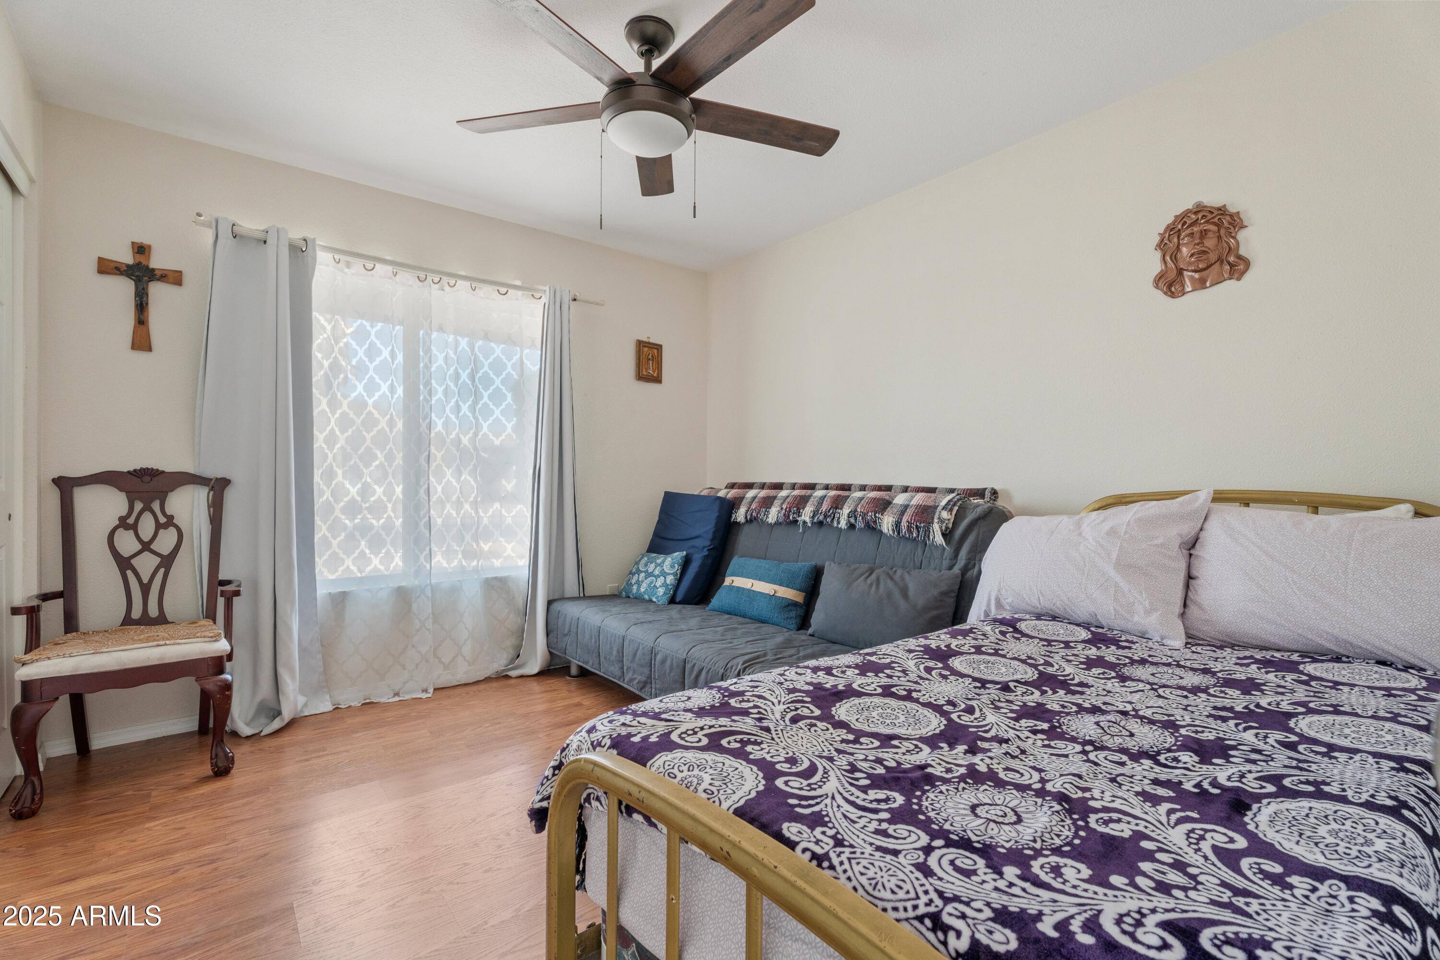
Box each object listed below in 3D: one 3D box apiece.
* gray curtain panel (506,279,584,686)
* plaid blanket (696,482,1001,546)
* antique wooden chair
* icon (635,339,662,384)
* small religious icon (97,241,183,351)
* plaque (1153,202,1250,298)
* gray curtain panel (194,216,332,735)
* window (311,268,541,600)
[{"bbox_3d":[-0.944,-0.002,3.460,0.385,2.075,0.158,0,0,-39],"label":"gray curtain panel"},{"bbox_3d":[0.479,0.138,3.240,0.296,0.227,1.828,0,0,-39],"label":"plaid blanket"},{"bbox_3d":[-2.081,0.493,2.296,0.568,1.067,0.573,0,0,-39],"label":"antique wooden chair"},{"bbox_3d":[-0.441,-0.737,3.969,0.178,0.242,0.030,0,0,-39],"label":"icon"},{"bbox_3d":[-2.260,-0.715,2.502,0.247,0.420,0.044,0,0,-39],"label":"small religious icon"},{"bbox_3d":[1.586,-0.764,2.127,0.059,0.282,0.252,0,0,-39],"label":"plaque"},{"bbox_3d":[-1.891,-0.014,2.675,0.435,2.085,0.178,0,0,-39],"label":"gray curtain panel"},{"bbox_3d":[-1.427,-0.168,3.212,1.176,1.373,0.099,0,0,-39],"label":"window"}]

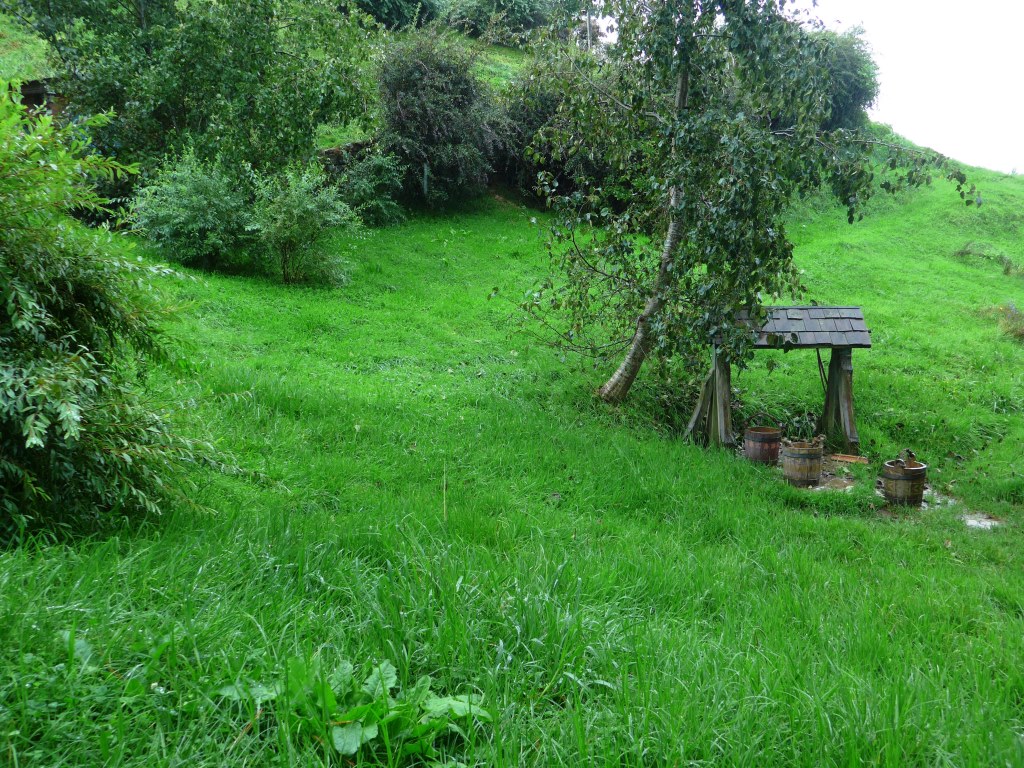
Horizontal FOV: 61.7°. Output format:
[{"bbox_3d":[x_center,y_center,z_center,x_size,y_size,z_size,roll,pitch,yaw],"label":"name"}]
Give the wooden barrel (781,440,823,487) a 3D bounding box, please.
[{"bbox_3d":[2.374,0.649,7.000,0.340,0.360,0.330,0,8,0],"label":"wooden barrel"}]

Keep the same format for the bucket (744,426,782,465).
[{"bbox_3d":[2.199,0.546,7.500,0.320,0.310,0.320,0,8,0],"label":"bucket"}]

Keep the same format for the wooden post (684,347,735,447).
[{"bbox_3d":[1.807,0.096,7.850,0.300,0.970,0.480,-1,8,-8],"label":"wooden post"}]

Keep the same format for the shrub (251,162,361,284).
[{"bbox_3d":[-3.201,-2.488,13.300,1.700,1.850,1.650,0,8,0],"label":"shrub"}]

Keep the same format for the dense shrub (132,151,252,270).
[{"bbox_3d":[-5.342,-2.892,14.300,2.000,1.950,1.900,0,8,0],"label":"dense shrub"}]

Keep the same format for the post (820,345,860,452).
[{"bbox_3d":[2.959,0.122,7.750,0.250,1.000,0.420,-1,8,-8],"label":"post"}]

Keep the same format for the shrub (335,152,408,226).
[{"bbox_3d":[-2.760,-3.760,16.500,1.500,1.450,1.400,0,8,0],"label":"shrub"}]

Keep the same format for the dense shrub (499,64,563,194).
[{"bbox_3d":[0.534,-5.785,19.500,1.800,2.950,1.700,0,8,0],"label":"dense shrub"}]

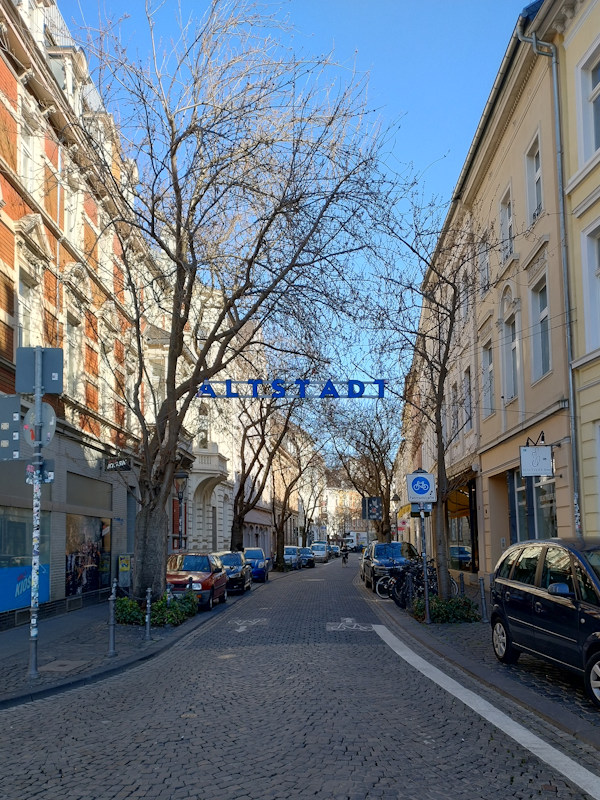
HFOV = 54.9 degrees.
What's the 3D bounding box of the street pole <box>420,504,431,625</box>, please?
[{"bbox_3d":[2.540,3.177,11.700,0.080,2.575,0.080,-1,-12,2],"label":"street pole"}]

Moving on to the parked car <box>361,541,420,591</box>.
[{"bbox_3d":[3.390,6.088,21.284,1.860,1.730,4.600,-1,-12,2],"label":"parked car"}]

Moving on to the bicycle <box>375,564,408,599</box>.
[{"bbox_3d":[2.924,5.630,18.013,1.750,1.060,0.600,9,-15,-37],"label":"bicycle"}]

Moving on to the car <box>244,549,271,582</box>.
[{"bbox_3d":[-2.209,7.792,27.559,1.680,1.490,3.900,-1,-12,3],"label":"car"}]

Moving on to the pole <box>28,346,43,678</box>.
[{"bbox_3d":[-3.308,1.334,7.250,0.100,4.091,0.100,-1,-12,2],"label":"pole"}]

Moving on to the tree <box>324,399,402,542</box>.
[{"bbox_3d":[2.835,3.952,25.800,3.500,8.000,3.500,-1,-12,2],"label":"tree"}]

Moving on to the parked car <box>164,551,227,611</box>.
[{"bbox_3d":[-3.019,4.850,15.752,1.700,1.430,4.050,-1,-12,1],"label":"parked car"}]

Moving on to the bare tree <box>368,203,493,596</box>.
[{"bbox_3d":[3.049,0.222,13.500,2.900,9.500,2.900,-1,-12,2],"label":"bare tree"}]

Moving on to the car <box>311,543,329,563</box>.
[{"bbox_3d":[1.920,15.279,57.683,1.780,1.720,4.400,-2,-12,5],"label":"car"}]

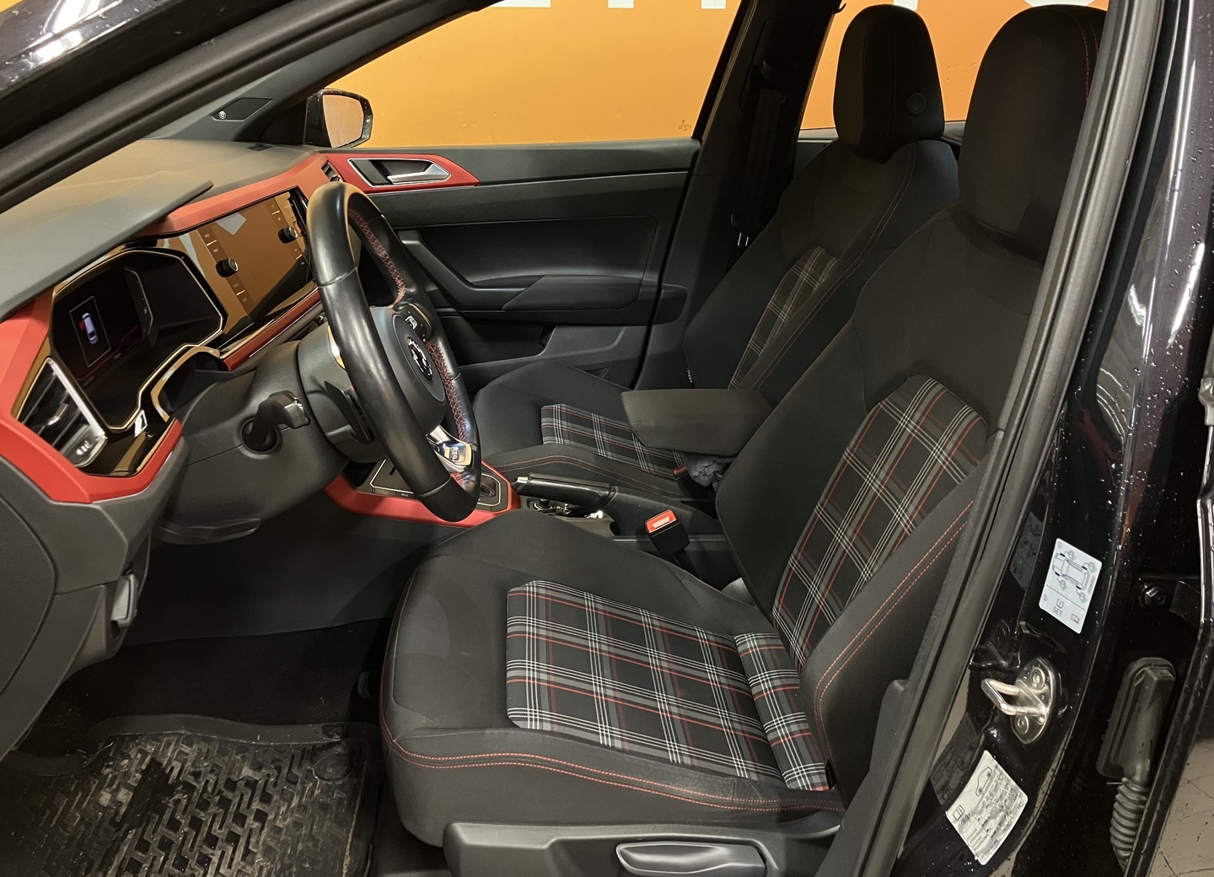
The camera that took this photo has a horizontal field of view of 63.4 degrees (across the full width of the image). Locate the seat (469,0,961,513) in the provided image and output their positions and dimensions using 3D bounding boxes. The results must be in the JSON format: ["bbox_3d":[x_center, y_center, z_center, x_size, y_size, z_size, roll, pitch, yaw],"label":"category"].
[{"bbox_3d":[0.143,-0.244,1.767,0.830,0.985,0.530,-2,23,-4],"label":"seat"}]

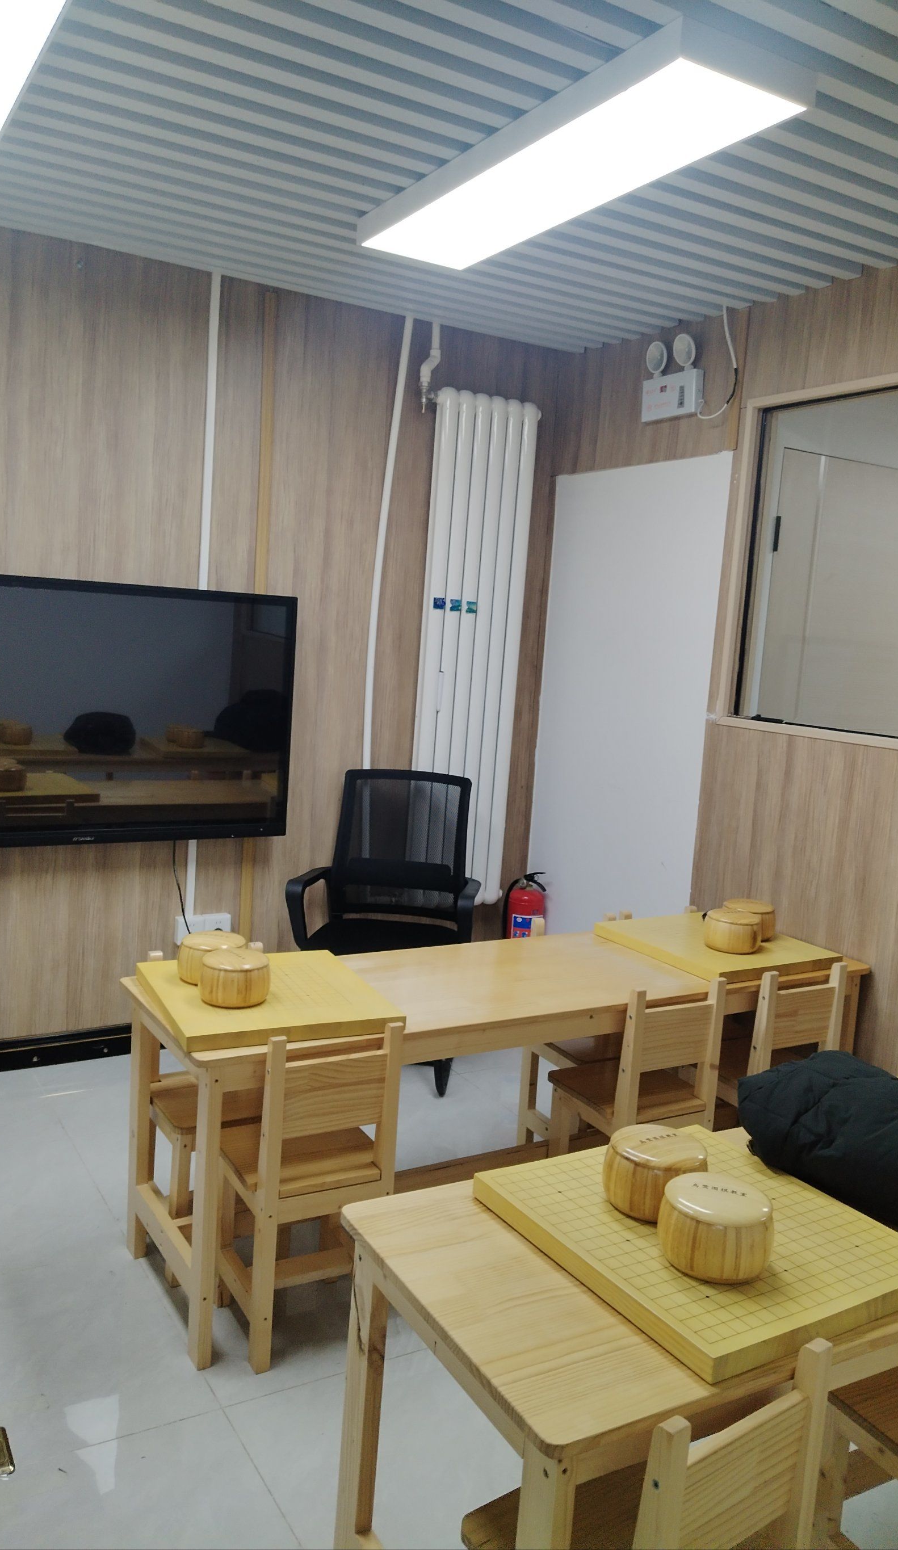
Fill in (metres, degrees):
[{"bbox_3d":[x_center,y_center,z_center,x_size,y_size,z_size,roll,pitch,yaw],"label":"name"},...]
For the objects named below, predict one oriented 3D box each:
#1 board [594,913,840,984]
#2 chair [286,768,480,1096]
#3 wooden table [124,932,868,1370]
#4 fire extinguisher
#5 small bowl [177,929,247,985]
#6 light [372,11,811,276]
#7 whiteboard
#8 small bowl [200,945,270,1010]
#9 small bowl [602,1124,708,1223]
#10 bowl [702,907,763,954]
[{"bbox_3d":[0.704,0.449,3.075,0.435,0.028,0.470,-1,8,-32],"label":"board"},{"bbox_3d":[-0.185,0.487,3.600,0.580,0.935,0.600,5,7,8],"label":"chair"},{"bbox_3d":[0.170,0.772,2.801,1.802,0.611,0.540,-1,8,-31],"label":"wooden table"},{"bbox_3d":[0.269,0.616,4.249,0.155,0.530,0.130,4,7,4],"label":"fire extinguisher"},{"bbox_3d":[-0.504,0.388,2.486,0.143,0.094,0.143,4,7,0],"label":"small bowl"},{"bbox_3d":[0.203,-1.258,2.437,0.300,0.060,1.200,0,8,-30],"label":"light"},{"bbox_3d":[0.544,-0.094,3.909,0.025,1.850,0.887,0,8,-30],"label":"whiteboard"},{"bbox_3d":[-0.431,0.409,2.354,0.143,0.094,0.143,4,7,0],"label":"small bowl"},{"bbox_3d":[0.284,0.545,1.605,0.143,0.094,0.143,4,7,0],"label":"small bowl"},{"bbox_3d":[0.728,0.399,2.981,0.140,0.096,0.140,4,7,0],"label":"bowl"}]

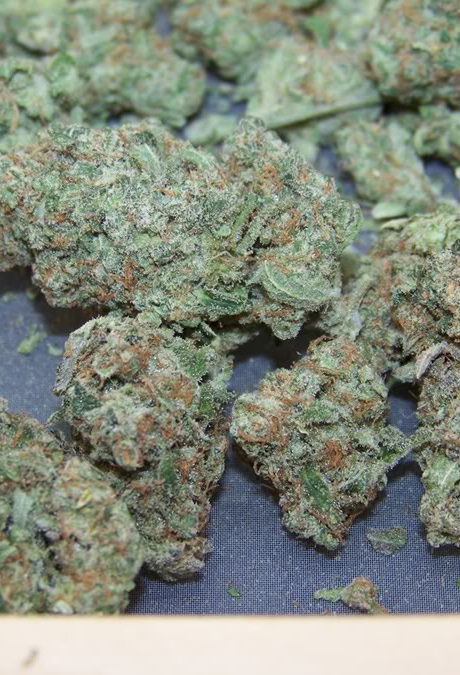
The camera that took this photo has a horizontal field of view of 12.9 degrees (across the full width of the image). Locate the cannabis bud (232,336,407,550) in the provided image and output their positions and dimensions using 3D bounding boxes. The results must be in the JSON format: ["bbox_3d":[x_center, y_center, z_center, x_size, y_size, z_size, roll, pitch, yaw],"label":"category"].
[{"bbox_3d":[0.010,0.012,0.228,0.019,0.017,0.025,0,56,0],"label":"cannabis bud"}]

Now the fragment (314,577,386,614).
[{"bbox_3d":[0.013,0.029,0.226,0.008,0.003,0.004,4,56,3],"label":"fragment"}]

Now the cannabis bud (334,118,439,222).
[{"bbox_3d":[0.020,-0.021,0.256,0.009,0.009,0.015,-35,63,-21],"label":"cannabis bud"}]

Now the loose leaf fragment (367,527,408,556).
[{"bbox_3d":[0.018,0.023,0.231,0.005,0.001,0.003,0,56,0],"label":"loose leaf fragment"}]

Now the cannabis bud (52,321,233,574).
[{"bbox_3d":[-0.010,0.012,0.225,0.020,0.021,0.030,0,56,0],"label":"cannabis bud"}]

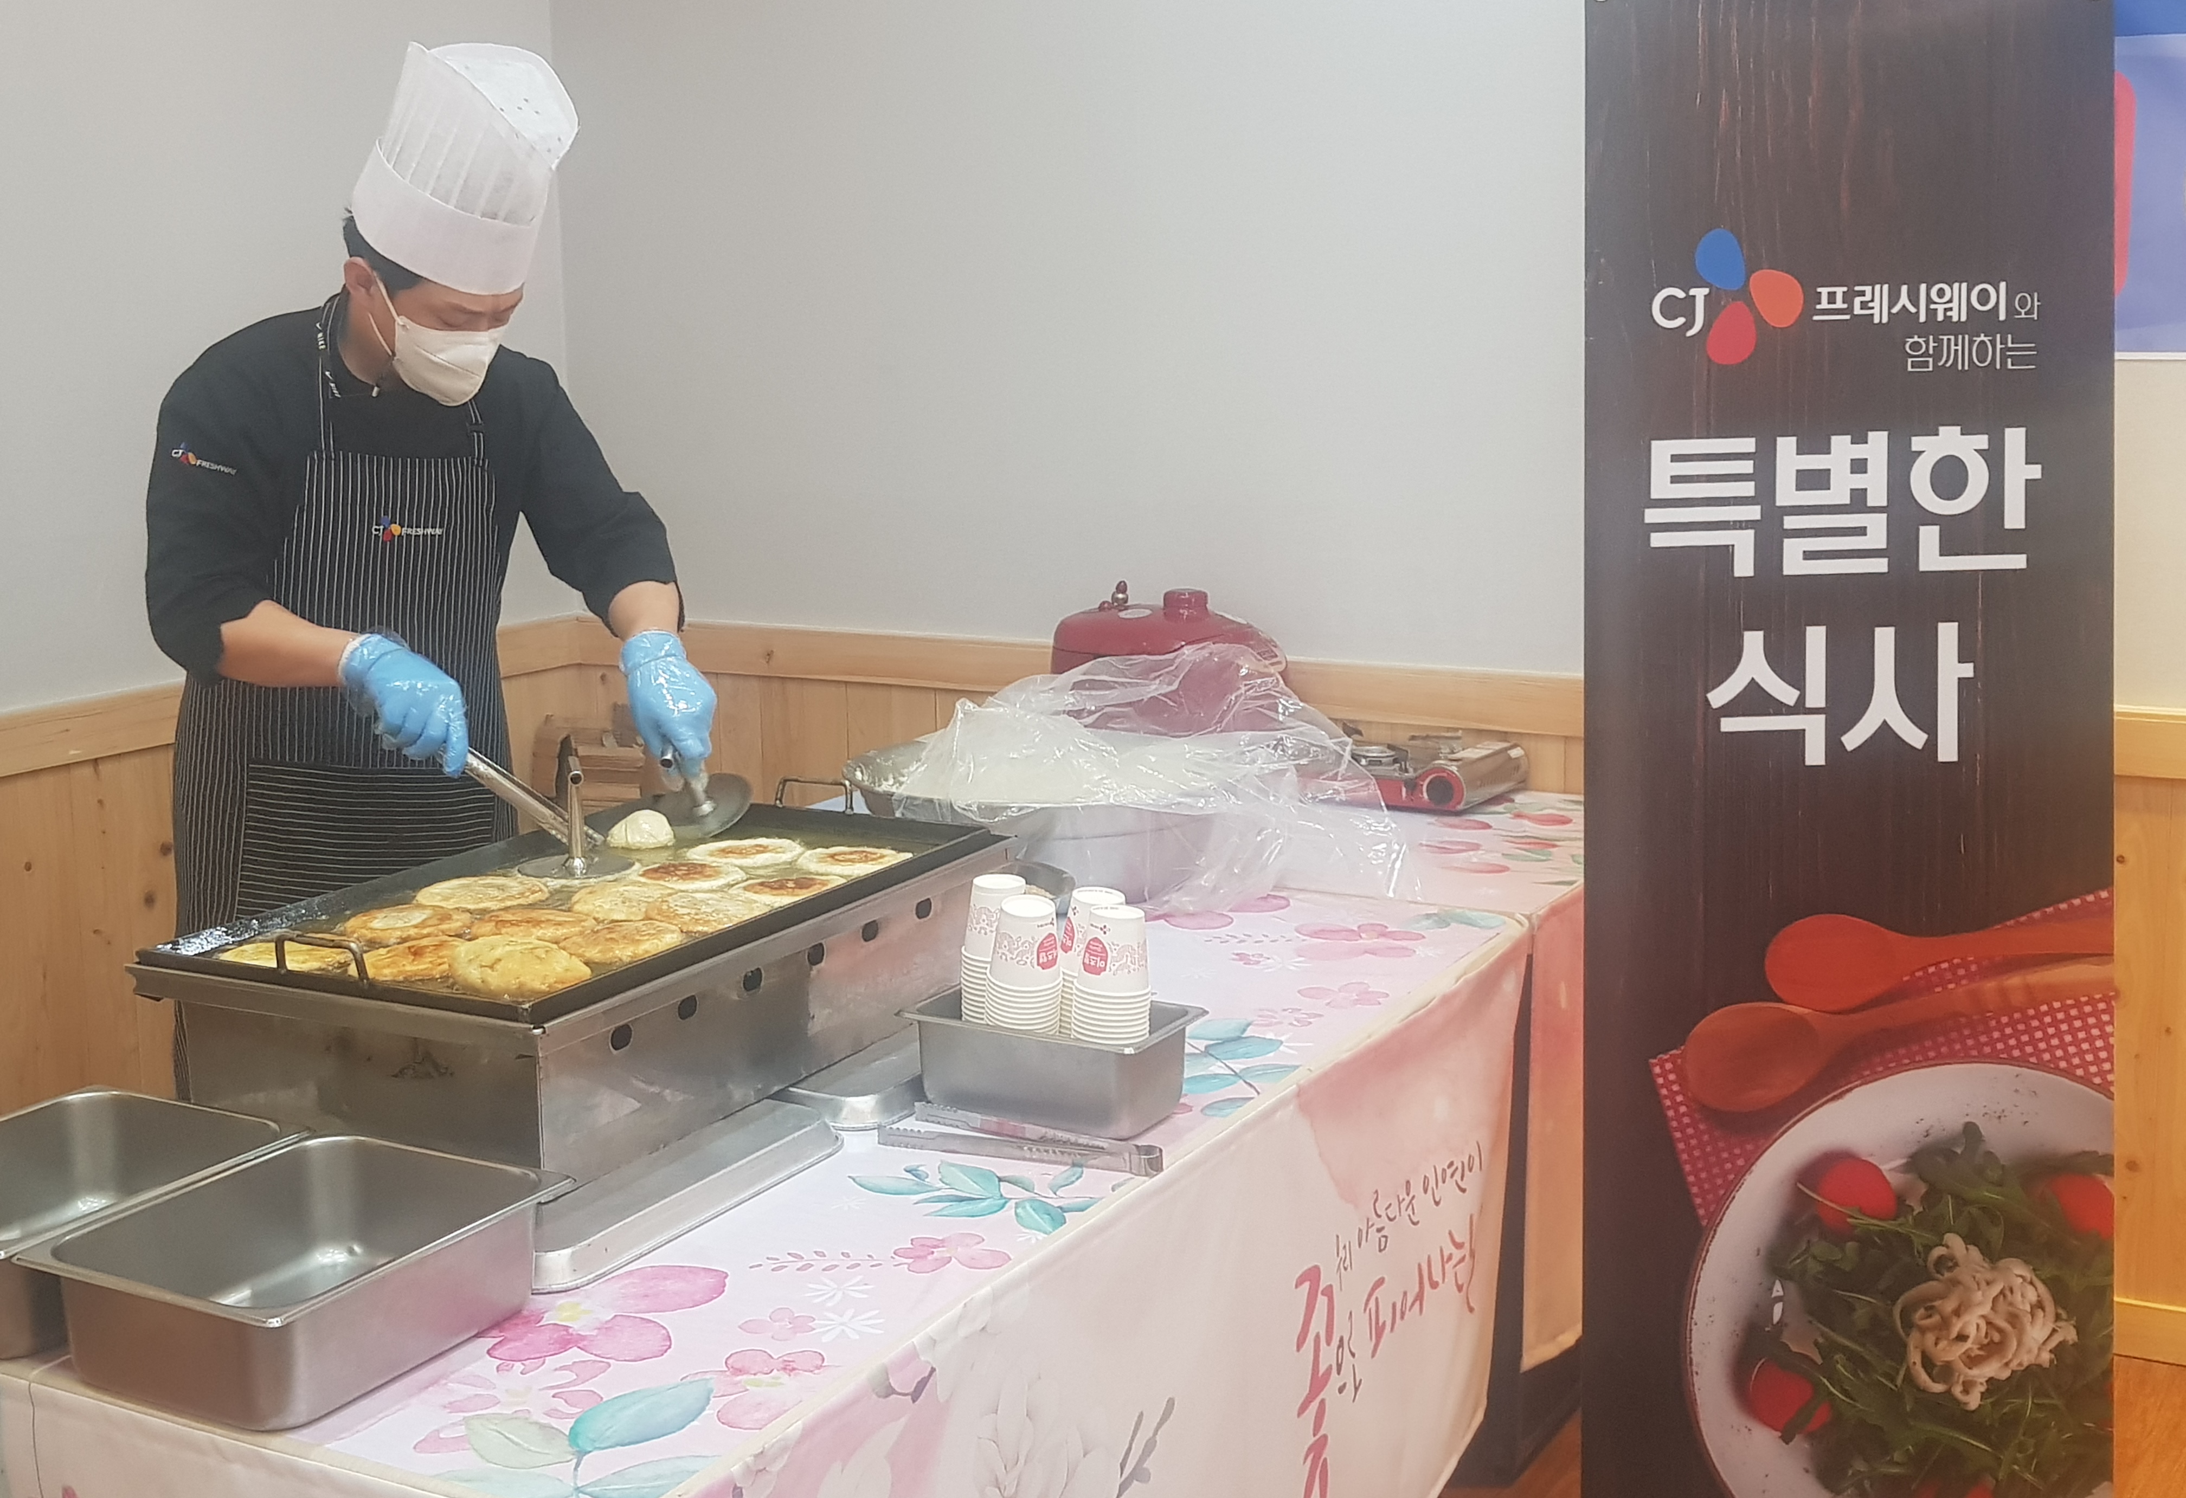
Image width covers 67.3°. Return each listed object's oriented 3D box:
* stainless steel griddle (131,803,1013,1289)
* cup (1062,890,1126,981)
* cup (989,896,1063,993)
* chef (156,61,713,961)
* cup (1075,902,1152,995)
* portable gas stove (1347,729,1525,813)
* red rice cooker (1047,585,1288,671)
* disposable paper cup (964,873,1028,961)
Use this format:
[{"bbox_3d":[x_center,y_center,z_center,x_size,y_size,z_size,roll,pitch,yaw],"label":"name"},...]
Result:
[{"bbox_3d":[-0.468,0.217,1.669,0.500,0.184,0.730,4,11,27],"label":"stainless steel griddle"},{"bbox_3d":[0.005,0.173,1.534,0.069,0.071,0.069,-1,10,0],"label":"cup"},{"bbox_3d":[-0.060,0.176,1.507,0.069,0.071,0.069,-1,10,0],"label":"cup"},{"bbox_3d":[-0.702,0.174,1.824,0.520,1.840,0.530,4,11,29],"label":"chef"},{"bbox_3d":[0.021,0.181,1.482,0.069,0.071,0.069,-1,10,0],"label":"cup"},{"bbox_3d":[0.538,0.022,2.838,0.333,0.098,0.275,6,12,34],"label":"portable gas stove"},{"bbox_3d":[0.137,-0.090,2.826,0.430,0.381,0.400,4,11,25],"label":"red rice cooker"},{"bbox_3d":[-0.089,0.161,1.568,0.069,0.071,0.069,-1,10,0],"label":"disposable paper cup"}]

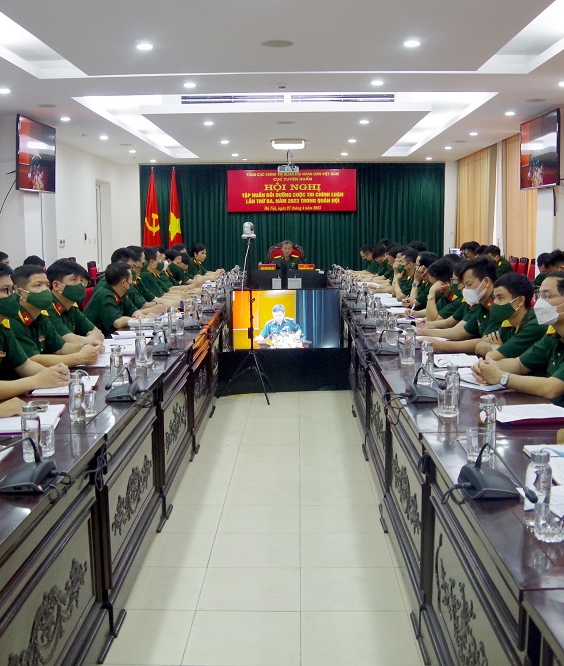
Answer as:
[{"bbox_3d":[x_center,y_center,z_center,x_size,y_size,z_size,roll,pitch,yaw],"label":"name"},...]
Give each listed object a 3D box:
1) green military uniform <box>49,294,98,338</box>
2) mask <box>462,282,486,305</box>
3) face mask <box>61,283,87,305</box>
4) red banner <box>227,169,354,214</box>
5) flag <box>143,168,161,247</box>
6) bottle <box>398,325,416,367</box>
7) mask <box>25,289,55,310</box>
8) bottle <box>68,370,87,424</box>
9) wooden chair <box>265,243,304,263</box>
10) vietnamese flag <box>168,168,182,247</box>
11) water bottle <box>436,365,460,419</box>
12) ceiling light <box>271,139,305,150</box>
[{"bbox_3d":[-1.366,0.019,4.836,0.350,0.550,0.470,3,9,21],"label":"green military uniform"},{"bbox_3d":[1.078,-0.224,4.200,0.090,0.120,0.145,-18,14,-20],"label":"mask"},{"bbox_3d":[-1.168,-0.221,4.200,0.090,0.115,0.145,9,11,24],"label":"face mask"},{"bbox_3d":[0.162,-2.357,12.400,2.130,0.710,0.050,0,8,1],"label":"red banner"},{"bbox_3d":[-2.431,-2.205,14.120,0.380,1.750,0.280,0,8,1],"label":"flag"},{"bbox_3d":[0.691,0.066,4.026,0.062,0.186,0.062,0,8,1],"label":"bottle"},{"bbox_3d":[-1.365,-0.189,4.220,0.110,0.125,0.140,3,9,23],"label":"mask"},{"bbox_3d":[-0.786,0.239,2.861,0.063,0.195,0.063,0,8,1],"label":"bottle"},{"bbox_3d":[0.083,-0.697,11.414,0.640,1.200,0.600,0,8,1],"label":"wooden chair"},{"bbox_3d":[-1.998,-2.205,14.120,0.380,1.750,0.280,0,8,1],"label":"vietnamese flag"},{"bbox_3d":[0.678,0.226,2.970,0.064,0.195,0.064,0,8,1],"label":"water bottle"},{"bbox_3d":[0.086,-2.723,10.800,0.490,0.100,0.450,0,8,1],"label":"ceiling light"}]

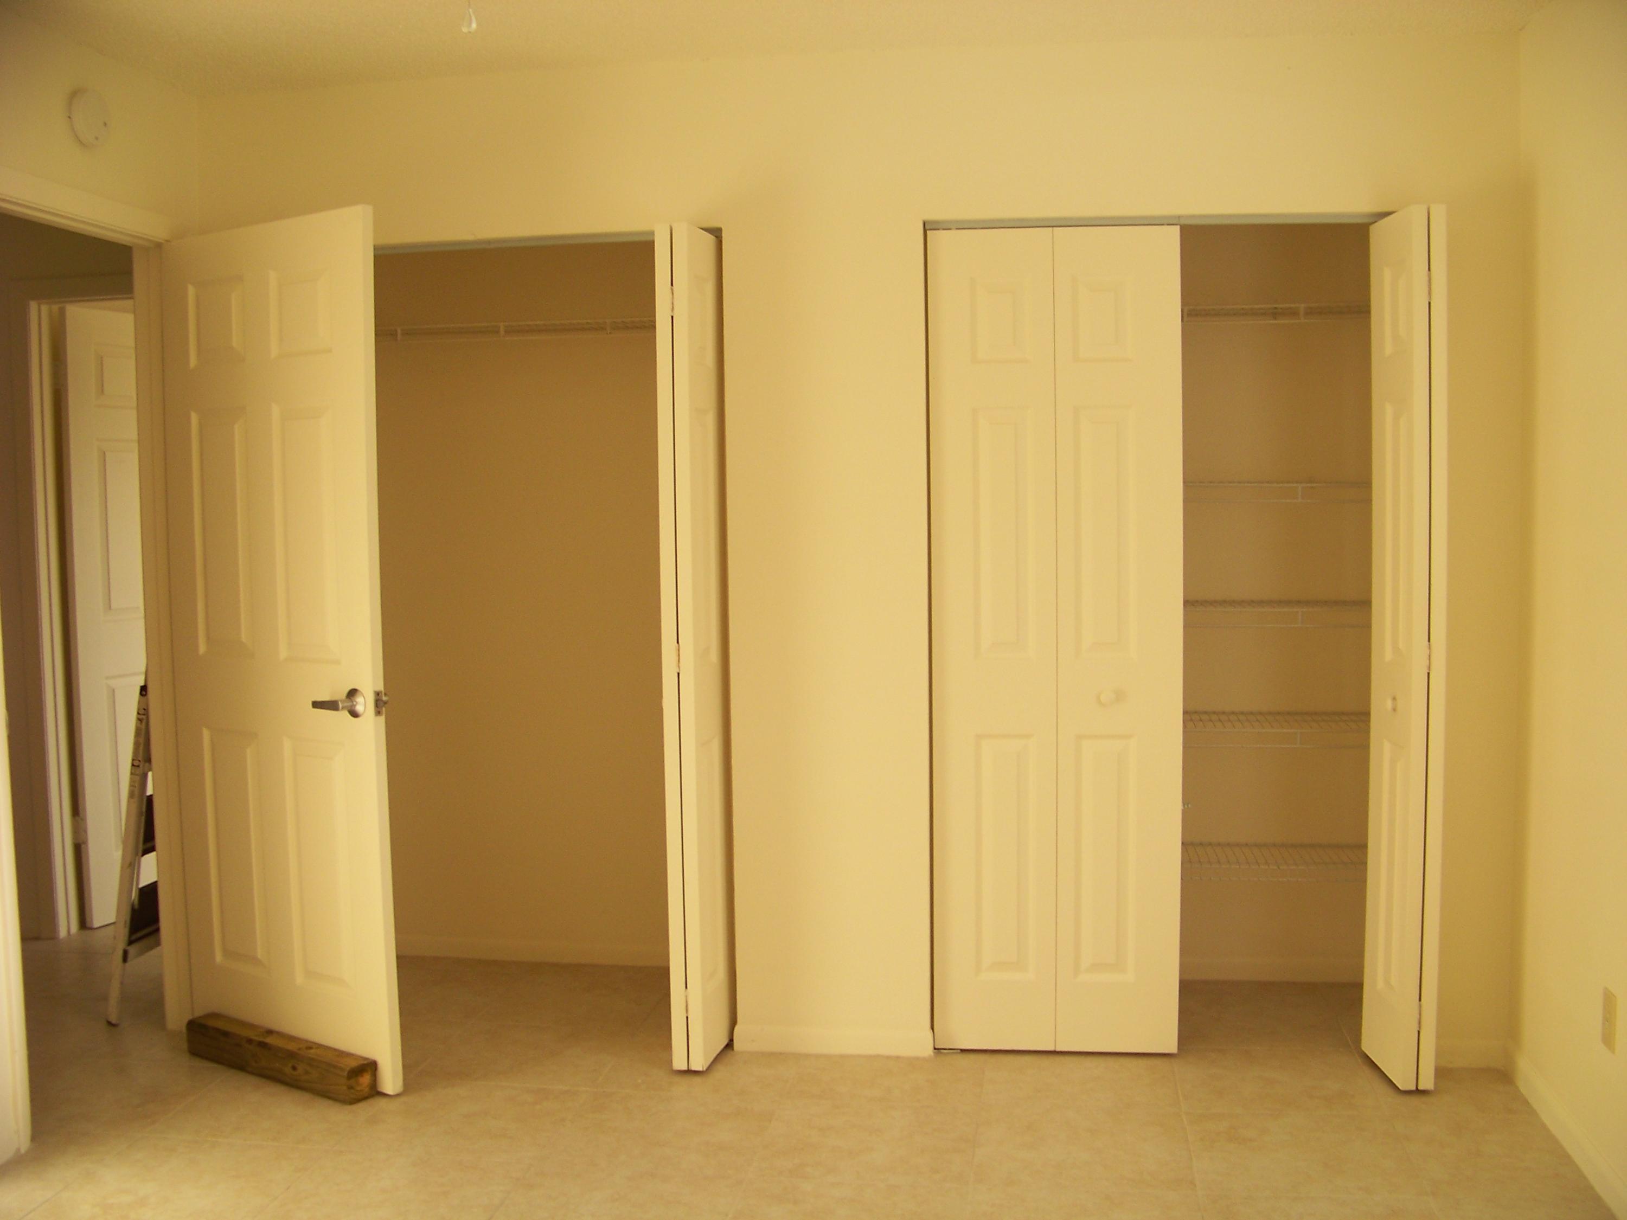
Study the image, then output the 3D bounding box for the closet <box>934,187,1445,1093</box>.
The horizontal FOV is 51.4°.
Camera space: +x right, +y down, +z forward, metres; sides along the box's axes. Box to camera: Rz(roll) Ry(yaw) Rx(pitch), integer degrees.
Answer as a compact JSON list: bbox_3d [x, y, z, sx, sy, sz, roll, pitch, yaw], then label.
[{"bbox_3d":[0.881,0.091,4.039,1.220,2.040,0.130,0,4,9],"label":"closet"}]

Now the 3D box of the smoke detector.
[{"bbox_3d":[-1.605,-1.093,3.762,0.040,0.135,0.135,0,4,9],"label":"smoke detector"}]

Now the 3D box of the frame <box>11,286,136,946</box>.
[{"bbox_3d":[-2.033,0.013,5.202,0.880,2.100,0.130,0,4,9],"label":"frame"}]

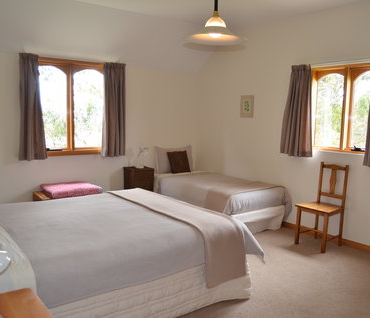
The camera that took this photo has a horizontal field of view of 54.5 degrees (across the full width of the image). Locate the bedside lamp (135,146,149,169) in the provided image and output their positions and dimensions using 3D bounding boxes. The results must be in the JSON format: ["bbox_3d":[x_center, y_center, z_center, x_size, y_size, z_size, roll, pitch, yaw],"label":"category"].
[{"bbox_3d":[-0.632,-0.025,5.319,0.200,0.310,0.120,0,7,-9],"label":"bedside lamp"}]

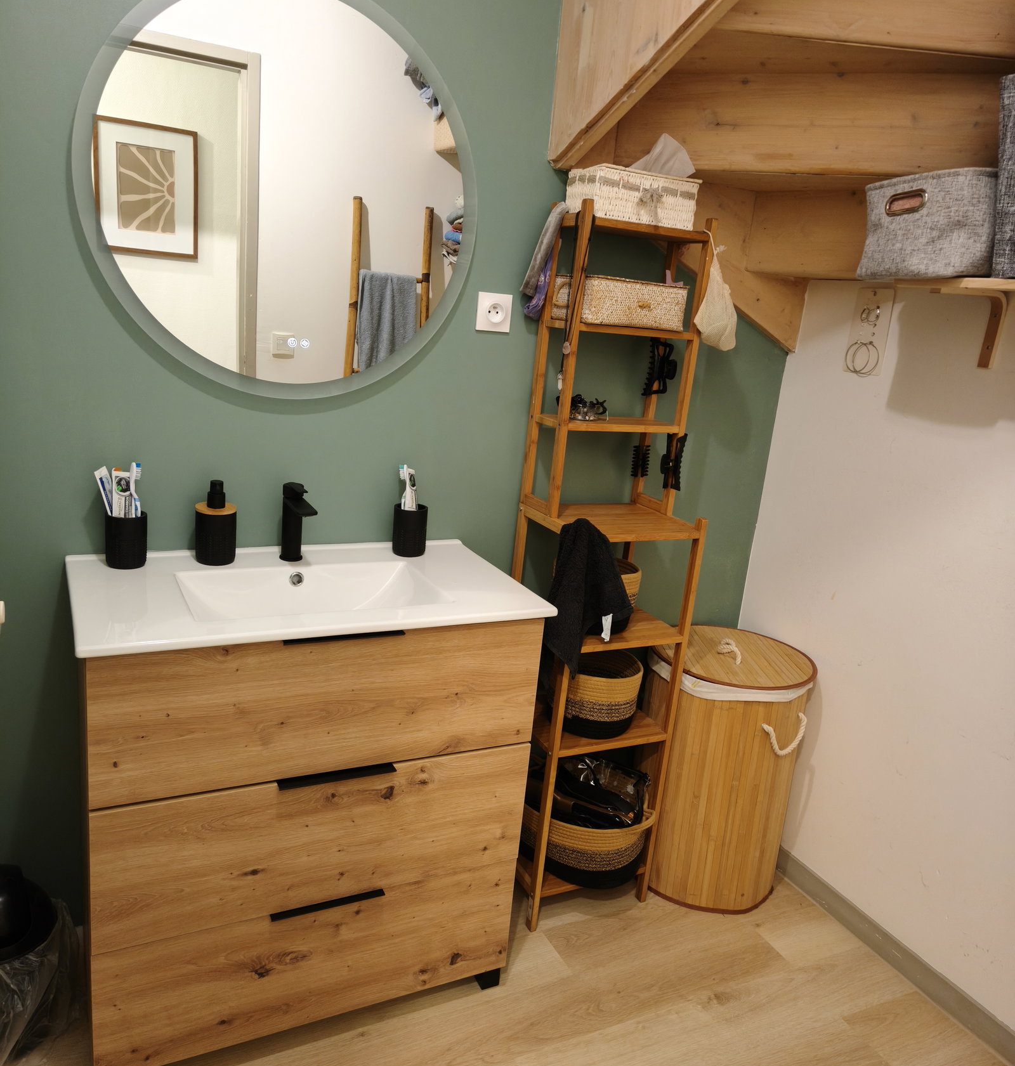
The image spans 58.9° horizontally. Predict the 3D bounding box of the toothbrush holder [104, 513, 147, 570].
[{"bbox_3d":[-0.713,0.012,1.683,0.072,0.098,0.072,-2,17,-28],"label":"toothbrush holder"}]

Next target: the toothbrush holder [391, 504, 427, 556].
[{"bbox_3d":[-0.210,-0.005,1.937,0.073,0.100,0.073,-2,17,-28],"label":"toothbrush holder"}]

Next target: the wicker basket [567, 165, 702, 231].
[{"bbox_3d":[0.266,-0.712,1.920,0.247,0.102,0.142,-1,16,-25],"label":"wicker basket"}]

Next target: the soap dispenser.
[{"bbox_3d":[-0.567,-0.023,1.749,0.075,0.160,0.076,0,16,-21],"label":"soap dispenser"}]

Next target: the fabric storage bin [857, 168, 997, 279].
[{"bbox_3d":[0.895,-0.579,1.752,0.240,0.182,0.320,-1,16,-23],"label":"fabric storage bin"}]

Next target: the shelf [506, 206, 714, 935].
[{"bbox_3d":[0.222,0.110,2.090,0.327,1.629,0.273,-2,17,-28],"label":"shelf"}]

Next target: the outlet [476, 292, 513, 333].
[{"bbox_3d":[-0.029,-0.476,1.944,0.080,0.080,0.012,-2,17,-28],"label":"outlet"}]

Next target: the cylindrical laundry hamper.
[{"bbox_3d":[0.540,0.601,2.351,0.405,0.615,0.405,6,15,-1],"label":"cylindrical laundry hamper"}]

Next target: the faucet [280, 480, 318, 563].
[{"bbox_3d":[-0.410,-0.011,1.769,0.046,0.158,0.143,-2,17,-28],"label":"faucet"}]

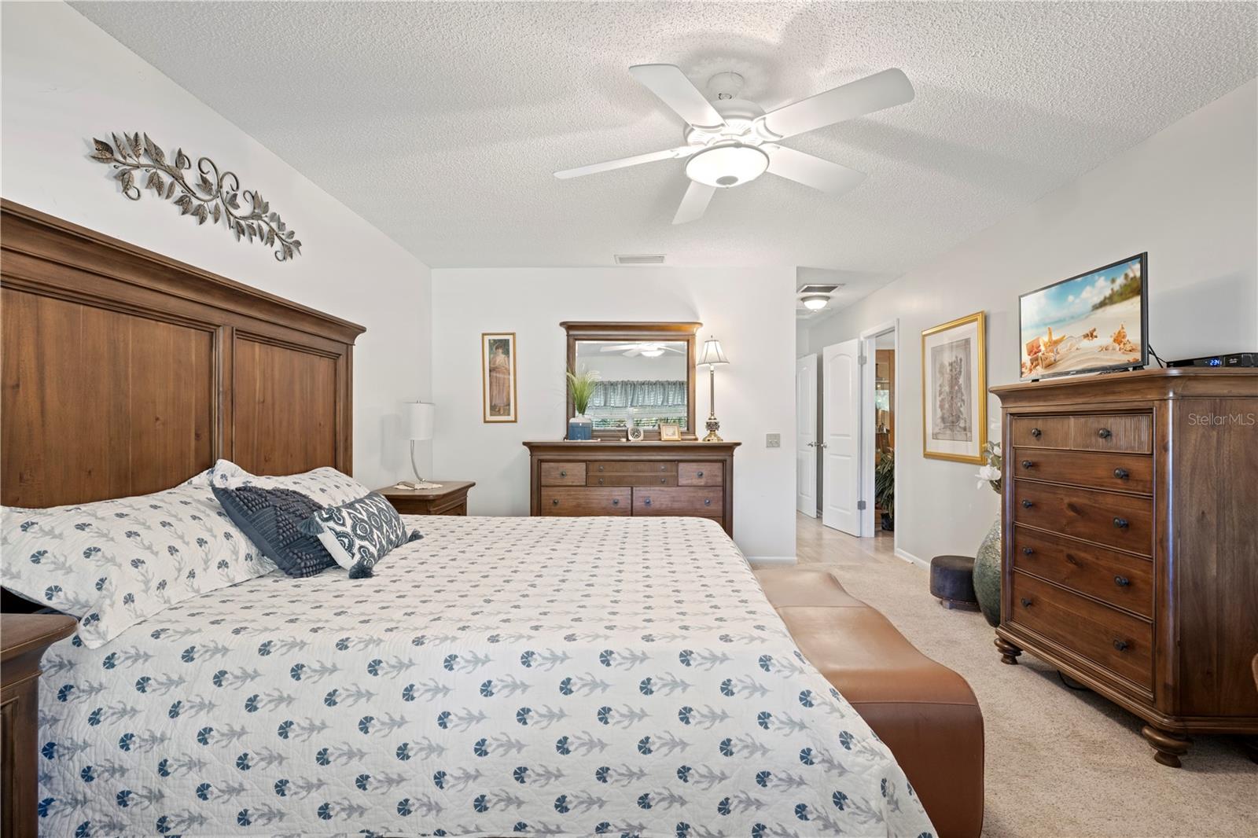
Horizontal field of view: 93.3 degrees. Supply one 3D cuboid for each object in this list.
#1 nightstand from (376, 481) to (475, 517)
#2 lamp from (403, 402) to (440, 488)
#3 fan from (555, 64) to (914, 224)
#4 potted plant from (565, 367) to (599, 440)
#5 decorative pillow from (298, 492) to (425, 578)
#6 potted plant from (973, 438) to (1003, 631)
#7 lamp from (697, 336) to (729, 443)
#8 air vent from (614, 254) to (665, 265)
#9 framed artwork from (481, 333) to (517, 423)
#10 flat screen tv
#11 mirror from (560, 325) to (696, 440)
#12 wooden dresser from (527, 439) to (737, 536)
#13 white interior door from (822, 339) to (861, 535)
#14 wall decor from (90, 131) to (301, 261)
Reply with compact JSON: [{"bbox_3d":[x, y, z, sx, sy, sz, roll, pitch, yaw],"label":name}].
[{"bbox_3d":[-1.370,0.833,3.910,0.488,0.754,0.735,0,0,0],"label":"nightstand"},{"bbox_3d":[-1.400,0.168,4.020,0.230,0.576,0.230,0,0,0],"label":"lamp"},{"bbox_3d":[0.373,-1.065,2.228,1.300,0.390,1.300,0,0,0],"label":"fan"},{"bbox_3d":[-0.366,-0.122,4.660,0.260,0.588,0.220,0,0,0],"label":"potted plant"},{"bbox_3d":[-0.995,0.415,2.270,0.140,0.280,0.510,-32,0,0],"label":"decorative pillow"},{"bbox_3d":[2.210,0.600,3.500,0.370,1.220,0.370,0,0,0],"label":"potted plant"},{"bbox_3d":[0.663,-0.240,4.700,0.260,0.833,0.260,0,0,0],"label":"lamp"},{"bbox_3d":[0.094,-1.252,4.695,0.400,0.020,0.260,0,0,1],"label":"air vent"},{"bbox_3d":[-1.076,-0.340,4.945,0.284,0.750,0.030,-1,0,1],"label":"framed artwork"},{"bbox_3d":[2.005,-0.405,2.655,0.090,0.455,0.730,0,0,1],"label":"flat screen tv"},{"bbox_3d":[0.020,-0.302,4.850,1.117,0.963,0.090,0,0,0],"label":"mirror"},{"bbox_3d":[0.031,0.688,4.685,1.630,1.030,0.480,0,0,1],"label":"wooden dresser"},{"bbox_3d":[2.295,0.193,6.410,0.040,2.020,0.715,0,0,-12],"label":"white interior door"},{"bbox_3d":[-1.615,-0.861,2.360,0.050,0.285,1.140,0,0,0],"label":"wall decor"}]

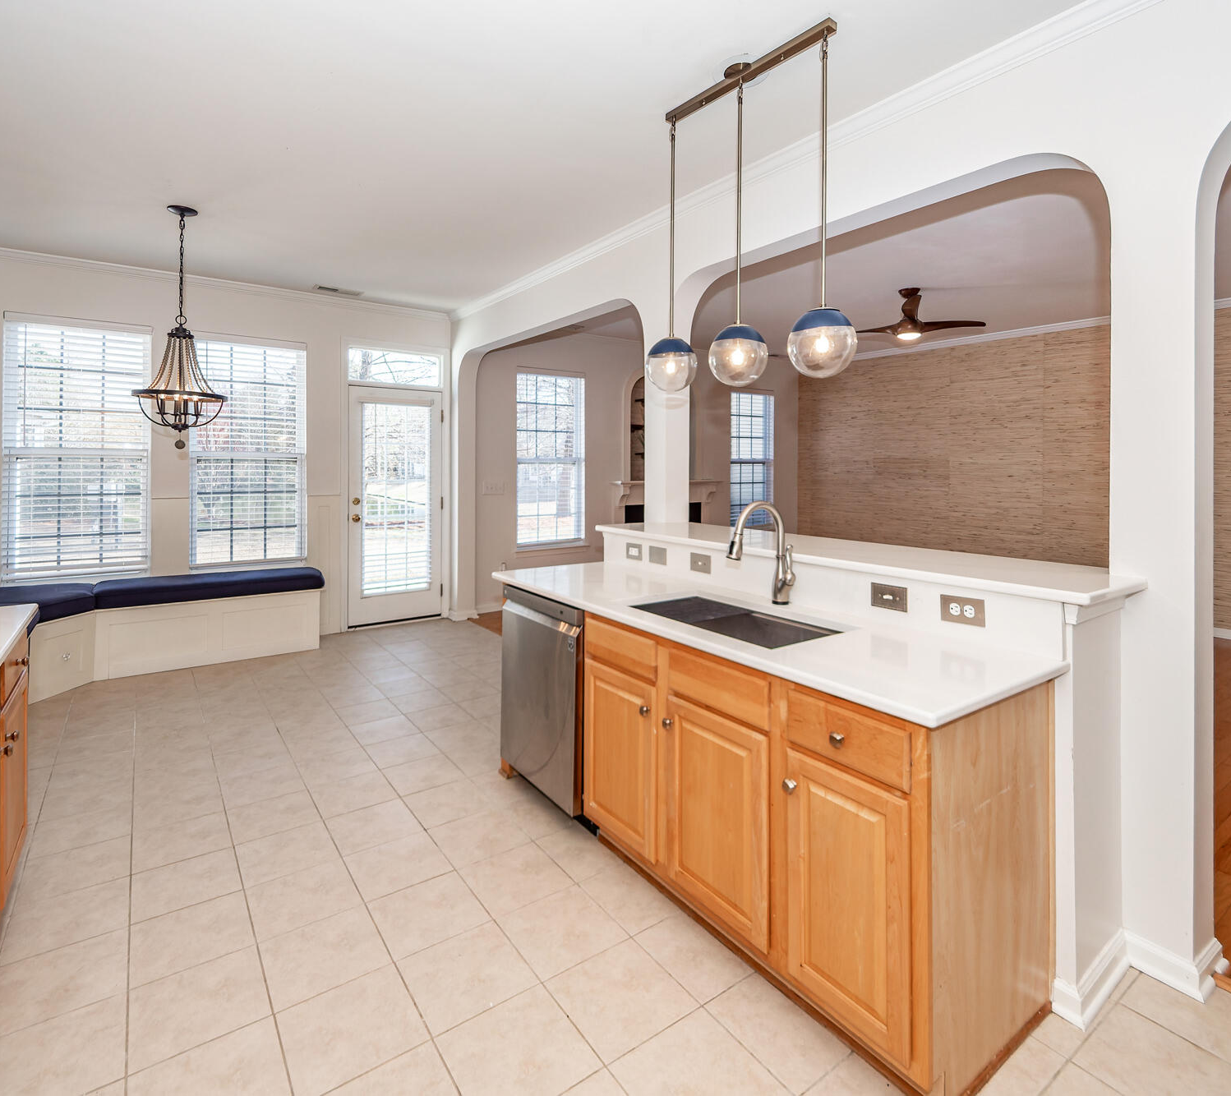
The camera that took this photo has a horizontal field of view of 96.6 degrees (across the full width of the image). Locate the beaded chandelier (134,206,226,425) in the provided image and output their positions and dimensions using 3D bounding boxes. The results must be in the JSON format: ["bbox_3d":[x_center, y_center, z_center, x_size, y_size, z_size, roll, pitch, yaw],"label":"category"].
[{"bbox_3d":[-2.573,-1.329,3.230,0.510,1.360,0.510,0,5,0],"label":"beaded chandelier"}]

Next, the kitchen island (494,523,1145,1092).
[{"bbox_3d":[0.553,0.606,2.263,1.100,1.150,2.150,-3,6,-38],"label":"kitchen island"}]

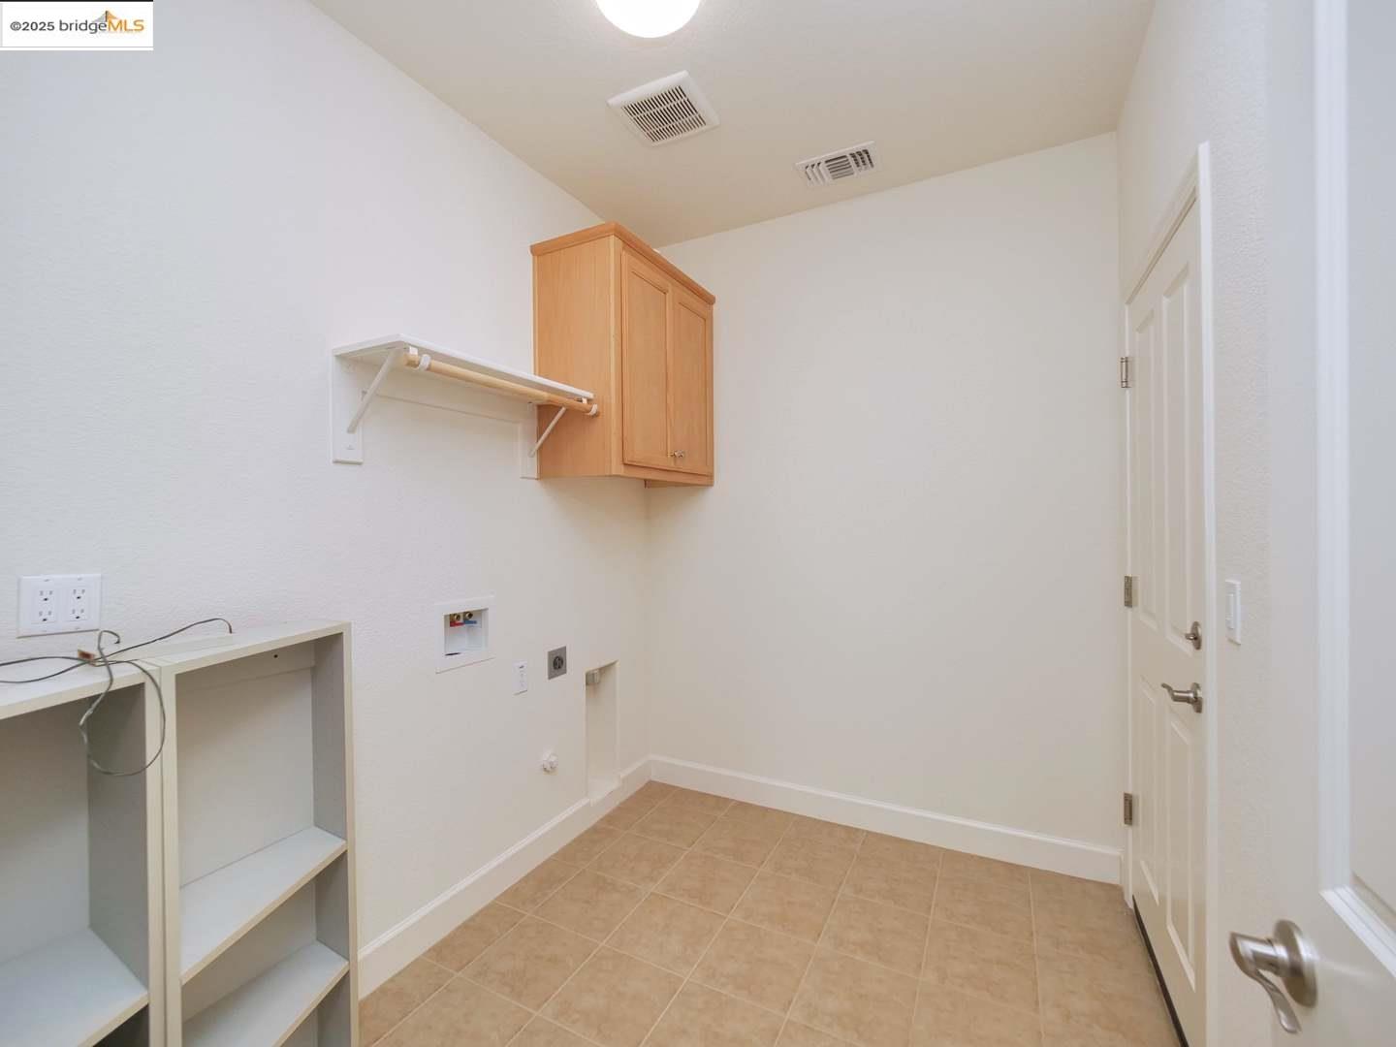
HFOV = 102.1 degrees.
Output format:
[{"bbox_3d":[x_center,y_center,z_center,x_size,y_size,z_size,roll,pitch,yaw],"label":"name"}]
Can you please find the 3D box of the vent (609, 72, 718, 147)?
[{"bbox_3d":[-0.111,-1.400,1.929,0.285,0.028,0.255,-1,0,27],"label":"vent"}]

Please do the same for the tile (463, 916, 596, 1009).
[{"bbox_3d":[-0.506,1.346,1.738,0.303,0.011,0.297,-1,0,27],"label":"tile"}]

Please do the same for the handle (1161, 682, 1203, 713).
[{"bbox_3d":[1.127,0.397,1.324,0.057,0.067,0.130,-1,0,27],"label":"handle"}]

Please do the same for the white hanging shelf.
[{"bbox_3d":[-0.692,-0.323,1.827,0.295,0.310,0.800,-1,0,27],"label":"white hanging shelf"}]

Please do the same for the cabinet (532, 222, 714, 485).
[{"bbox_3d":[-0.292,-0.641,2.514,0.387,0.930,0.820,-1,0,27],"label":"cabinet"}]

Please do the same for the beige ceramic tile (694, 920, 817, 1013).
[{"bbox_3d":[0.174,1.339,1.720,0.303,0.011,0.297,-1,0,27],"label":"beige ceramic tile"}]

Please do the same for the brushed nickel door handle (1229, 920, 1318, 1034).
[{"bbox_3d":[0.515,0.405,0.502,0.056,0.067,0.130,-1,0,27],"label":"brushed nickel door handle"}]

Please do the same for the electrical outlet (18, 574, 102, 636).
[{"bbox_3d":[-1.222,0.154,1.086,0.009,0.114,0.112,-1,0,27],"label":"electrical outlet"}]

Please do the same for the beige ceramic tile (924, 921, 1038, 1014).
[{"bbox_3d":[0.854,1.332,1.709,0.303,0.011,0.297,-1,0,27],"label":"beige ceramic tile"}]

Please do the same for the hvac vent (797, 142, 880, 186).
[{"bbox_3d":[0.560,-1.420,2.246,0.298,0.016,0.158,-1,0,27],"label":"hvac vent"}]

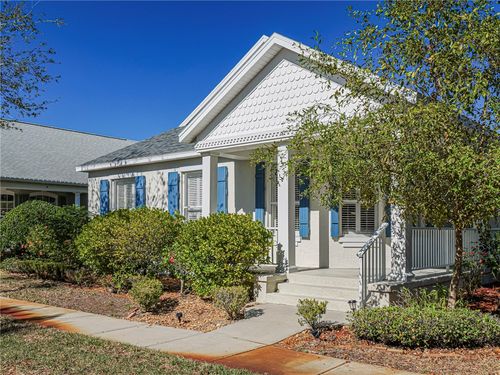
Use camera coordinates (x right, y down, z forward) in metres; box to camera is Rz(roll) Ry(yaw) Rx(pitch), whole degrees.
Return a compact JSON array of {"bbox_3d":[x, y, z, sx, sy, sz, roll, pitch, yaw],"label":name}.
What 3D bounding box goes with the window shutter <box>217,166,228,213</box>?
[{"bbox_3d":[-0.823,0.403,14.070,0.443,1.916,0.052,-4,-6,42],"label":"window shutter"}]

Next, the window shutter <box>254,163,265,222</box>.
[{"bbox_3d":[0.254,0.370,14.112,0.324,1.988,0.052,-4,-6,42],"label":"window shutter"}]

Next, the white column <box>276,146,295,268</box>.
[{"bbox_3d":[0.823,0.483,11.605,0.319,2.802,0.299,-4,-6,42],"label":"white column"}]

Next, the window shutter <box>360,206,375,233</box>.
[{"bbox_3d":[2.806,0.716,12.382,0.412,0.711,0.052,-4,-6,42],"label":"window shutter"}]

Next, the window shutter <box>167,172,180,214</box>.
[{"bbox_3d":[-2.283,0.509,15.380,0.479,1.916,0.052,-4,-6,42],"label":"window shutter"}]

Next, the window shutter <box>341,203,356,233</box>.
[{"bbox_3d":[2.418,0.744,12.731,0.448,0.711,0.052,-4,-6,42],"label":"window shutter"}]

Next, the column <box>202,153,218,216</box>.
[{"bbox_3d":[-1.014,0.611,13.254,0.309,2.812,0.299,-4,-6,42],"label":"column"}]

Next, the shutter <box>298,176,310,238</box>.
[{"bbox_3d":[1.355,0.290,13.124,0.309,1.988,0.052,-4,-6,42],"label":"shutter"}]

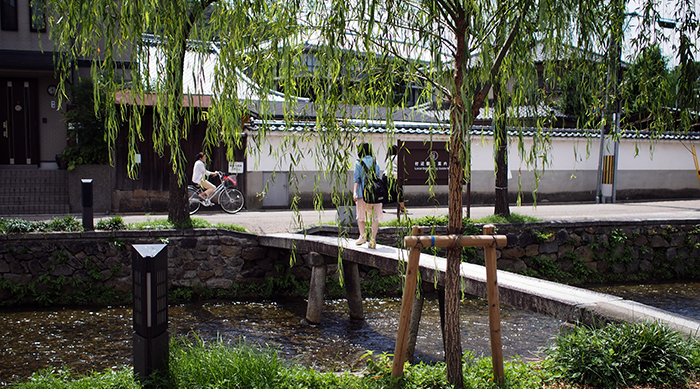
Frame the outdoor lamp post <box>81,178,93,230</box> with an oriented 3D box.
[{"bbox_3d":[-5.092,0.213,13.300,0.220,1.007,0.200,-1,2,-21],"label":"outdoor lamp post"}]

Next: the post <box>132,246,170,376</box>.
[{"bbox_3d":[-1.254,0.789,4.320,0.220,0.962,0.200,-1,2,-13],"label":"post"}]

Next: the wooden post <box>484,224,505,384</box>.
[{"bbox_3d":[0.958,0.745,4.560,0.070,1.086,0.070,-4,2,0],"label":"wooden post"}]

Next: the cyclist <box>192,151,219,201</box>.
[{"bbox_3d":[-3.636,-0.428,17.300,0.640,1.259,0.460,-1,2,-20],"label":"cyclist"}]

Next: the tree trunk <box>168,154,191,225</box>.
[{"bbox_3d":[-3.522,-0.093,14.200,0.430,1.468,0.430,0,2,0],"label":"tree trunk"}]

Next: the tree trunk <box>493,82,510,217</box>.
[{"bbox_3d":[3.482,-1.023,15.800,0.360,3.105,0.360,0,2,0],"label":"tree trunk"}]

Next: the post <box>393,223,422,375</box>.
[{"bbox_3d":[0.376,0.741,4.540,0.072,1.075,0.072,8,2,0],"label":"post"}]

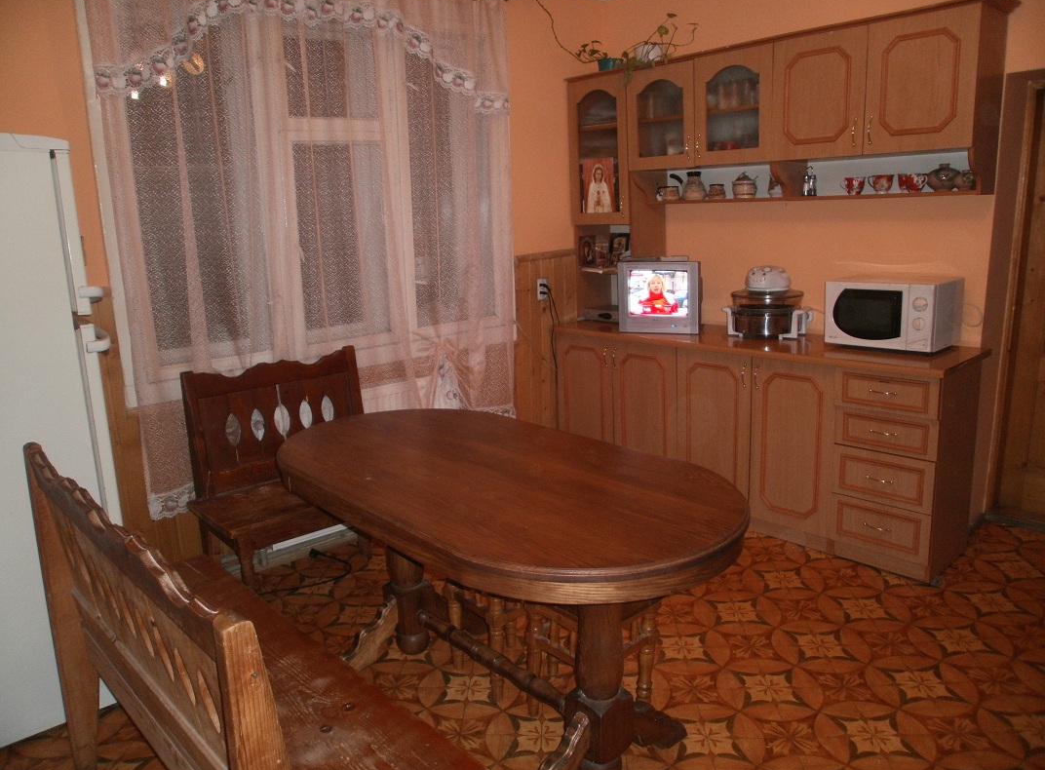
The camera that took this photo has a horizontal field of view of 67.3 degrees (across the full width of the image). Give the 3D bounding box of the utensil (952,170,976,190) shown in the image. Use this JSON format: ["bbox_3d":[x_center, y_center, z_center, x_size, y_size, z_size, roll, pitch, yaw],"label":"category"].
[{"bbox_3d":[1.767,-0.812,3.119,0.095,0.080,0.095,-14,17,-42],"label":"utensil"}]

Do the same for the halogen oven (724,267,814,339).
[{"bbox_3d":[1.151,-0.395,3.685,0.398,0.323,0.343,4,15,28],"label":"halogen oven"}]

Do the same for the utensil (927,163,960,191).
[{"bbox_3d":[1.674,-0.820,3.106,0.129,0.106,0.129,-15,18,-41],"label":"utensil"}]

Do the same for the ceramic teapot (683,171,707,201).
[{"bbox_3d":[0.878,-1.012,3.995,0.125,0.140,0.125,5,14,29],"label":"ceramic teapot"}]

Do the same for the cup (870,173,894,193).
[{"bbox_3d":[1.501,-0.841,3.287,0.083,0.078,0.105,-15,18,-41],"label":"cup"}]

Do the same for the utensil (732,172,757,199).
[{"bbox_3d":[1.060,-0.954,3.751,0.114,0.120,0.116,-15,18,-41],"label":"utensil"}]

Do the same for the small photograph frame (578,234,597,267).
[{"bbox_3d":[0.378,-0.749,4.409,0.130,0.182,0.025,-8,14,-25],"label":"small photograph frame"}]

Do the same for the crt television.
[{"bbox_3d":[0.755,-0.471,4.080,0.408,0.357,0.364,4,14,25],"label":"crt television"}]

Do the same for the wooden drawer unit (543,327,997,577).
[{"bbox_3d":[1.057,0.174,3.839,0.480,0.846,2.008,-15,18,-41],"label":"wooden drawer unit"}]

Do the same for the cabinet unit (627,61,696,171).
[{"bbox_3d":[0.778,-1.328,3.912,0.326,0.502,0.394,-14,17,-42],"label":"cabinet unit"}]

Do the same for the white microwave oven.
[{"bbox_3d":[1.576,-0.303,3.341,0.317,0.286,0.441,-14,17,-42],"label":"white microwave oven"}]

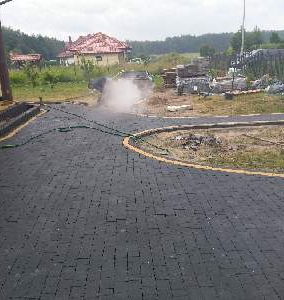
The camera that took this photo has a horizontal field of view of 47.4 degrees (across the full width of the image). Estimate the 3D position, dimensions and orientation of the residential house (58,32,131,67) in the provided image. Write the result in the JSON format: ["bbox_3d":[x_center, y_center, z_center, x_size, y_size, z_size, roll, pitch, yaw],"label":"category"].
[{"bbox_3d":[-8.426,-17.874,57.212,12.500,6.300,11.000,-3,16,-4],"label":"residential house"}]

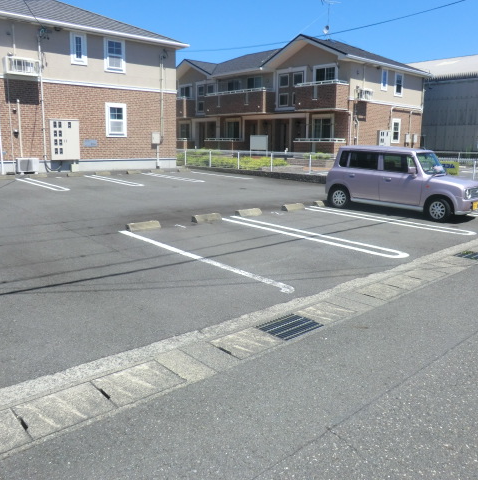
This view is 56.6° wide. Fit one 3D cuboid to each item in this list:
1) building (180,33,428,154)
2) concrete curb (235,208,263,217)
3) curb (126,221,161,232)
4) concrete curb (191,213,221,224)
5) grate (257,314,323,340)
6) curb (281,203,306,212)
[{"bbox_3d":[3.084,-9.688,32.832,9.100,7.800,18.600,-9,16,-38],"label":"building"},{"bbox_3d":[0.212,-0.616,9.789,0.600,0.120,0.180,-9,16,-40],"label":"concrete curb"},{"bbox_3d":[-1.706,-0.254,8.038,0.600,0.120,0.180,-9,16,-40],"label":"curb"},{"bbox_3d":[-0.639,-0.439,8.939,0.600,0.120,0.180,-9,16,-38],"label":"concrete curb"},{"bbox_3d":[0.458,0.787,3.956,0.500,0.040,0.365,-9,16,-40],"label":"grate"},{"bbox_3d":[1.300,-0.777,10.585,0.600,0.120,0.180,-9,16,-39],"label":"curb"}]

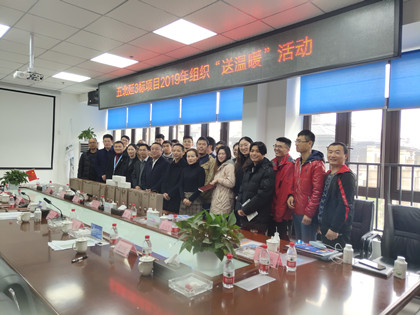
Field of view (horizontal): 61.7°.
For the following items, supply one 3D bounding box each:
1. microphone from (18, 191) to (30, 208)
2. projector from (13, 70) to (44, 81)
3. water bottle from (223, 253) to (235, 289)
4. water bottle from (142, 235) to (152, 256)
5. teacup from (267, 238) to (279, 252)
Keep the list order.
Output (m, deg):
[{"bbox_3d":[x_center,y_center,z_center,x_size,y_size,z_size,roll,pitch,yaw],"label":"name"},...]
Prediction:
[{"bbox_3d":[-2.602,0.577,4.929,0.170,0.200,0.110,2,-1,-44],"label":"microphone"},{"bbox_3d":[-2.281,-1.027,4.440,0.320,0.105,0.250,4,-2,-42],"label":"projector"},{"bbox_3d":[0.111,0.643,1.999,0.063,0.178,0.063,3,-1,4],"label":"water bottle"},{"bbox_3d":[-0.425,0.622,2.399,0.063,0.178,0.063,3,-1,-9],"label":"water bottle"},{"bbox_3d":[0.472,0.671,2.632,0.090,0.113,0.100,2,-1,-44],"label":"teacup"}]

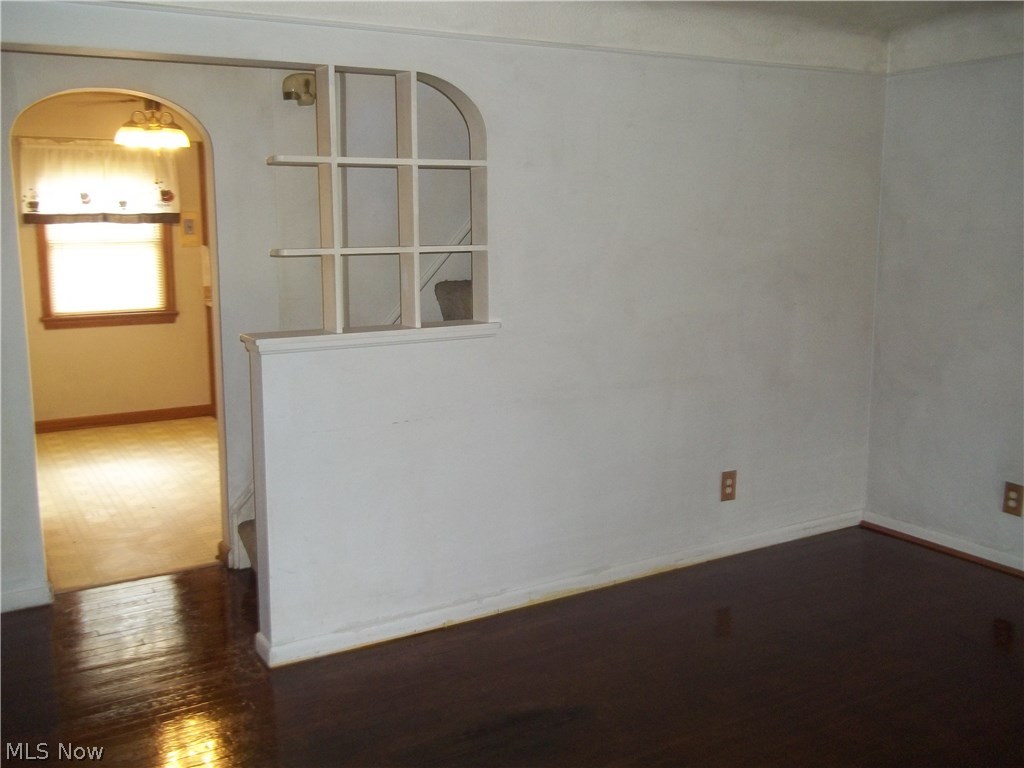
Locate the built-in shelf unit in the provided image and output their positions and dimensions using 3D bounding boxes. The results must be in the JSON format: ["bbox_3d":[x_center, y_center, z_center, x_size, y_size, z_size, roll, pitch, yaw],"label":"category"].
[{"bbox_3d":[-0.466,-0.626,3.278,0.796,0.869,0.140,-6,11,-29],"label":"built-in shelf unit"}]

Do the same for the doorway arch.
[{"bbox_3d":[-1.584,-0.156,3.895,0.747,2.022,0.138,-6,11,-29],"label":"doorway arch"}]

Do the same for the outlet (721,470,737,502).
[{"bbox_3d":[0.970,0.457,4.217,0.085,0.136,0.008,-6,11,-29],"label":"outlet"}]

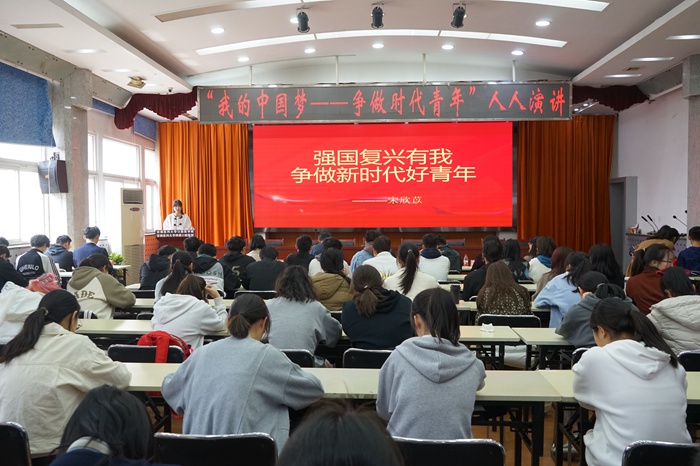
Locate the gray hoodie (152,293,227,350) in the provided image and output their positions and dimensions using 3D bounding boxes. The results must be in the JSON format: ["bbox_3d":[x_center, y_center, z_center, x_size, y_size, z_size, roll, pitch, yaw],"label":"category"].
[{"bbox_3d":[-1.085,0.644,3.700,0.470,0.560,0.460,1,2,12],"label":"gray hoodie"}]

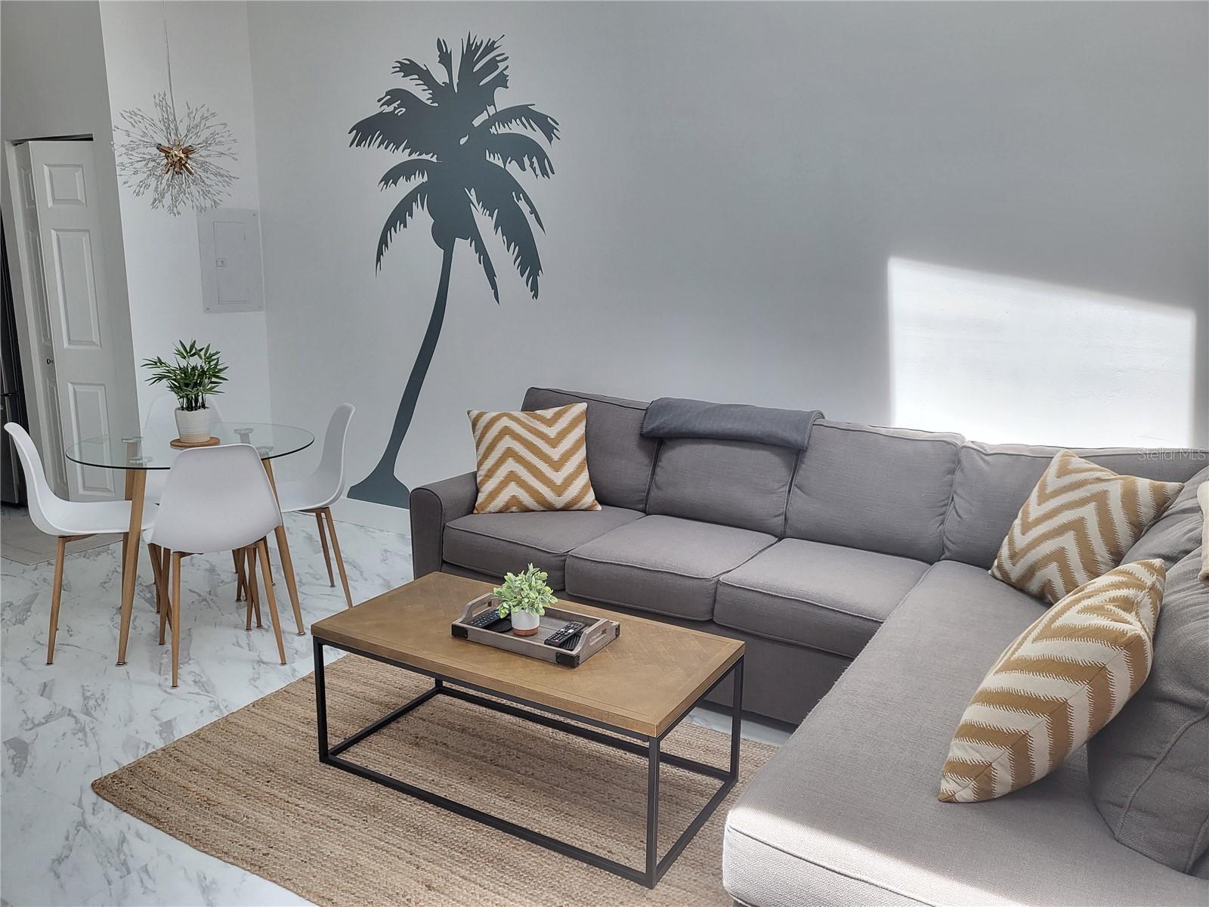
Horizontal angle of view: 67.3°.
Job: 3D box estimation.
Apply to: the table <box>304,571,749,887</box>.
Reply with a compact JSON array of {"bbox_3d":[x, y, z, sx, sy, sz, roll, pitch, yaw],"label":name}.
[{"bbox_3d":[-0.226,0.716,2.602,1.107,0.427,0.537,7,13,29],"label":"table"}]

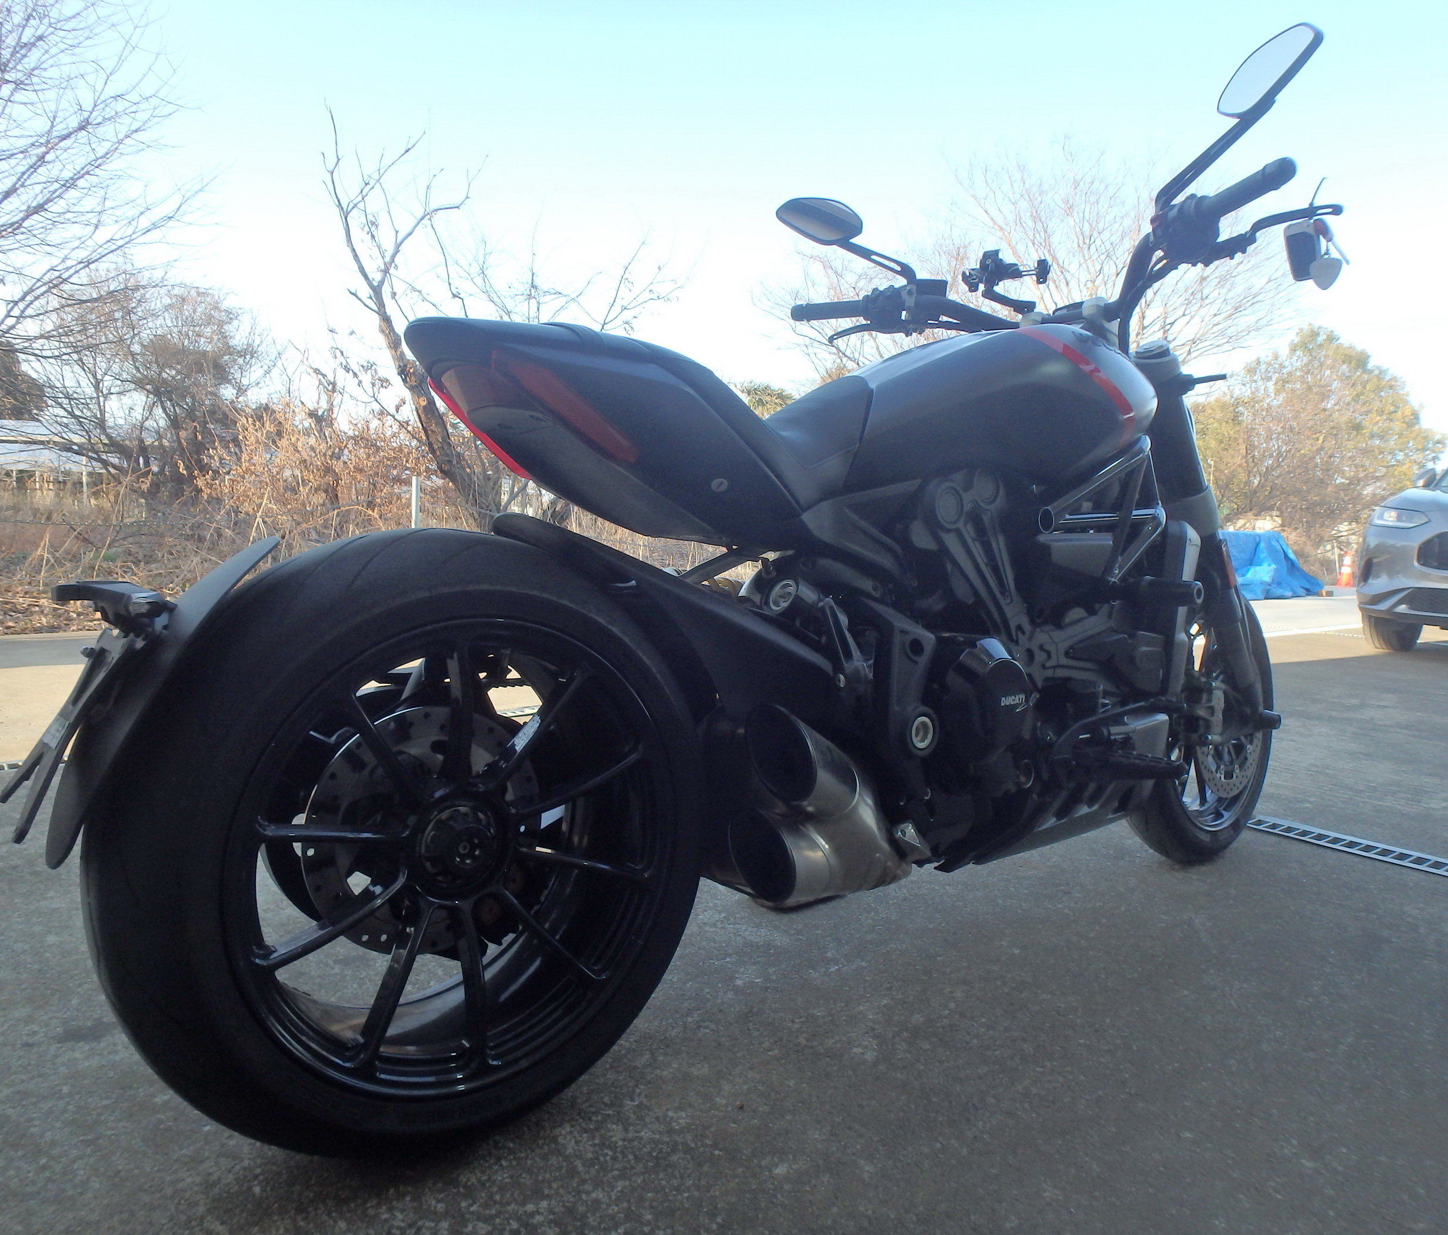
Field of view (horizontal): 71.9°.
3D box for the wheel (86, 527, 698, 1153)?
[{"bbox_3d":[-0.306,0.230,1.073,0.648,0.648,0.240,-3,4,-37],"label":"wheel"}]

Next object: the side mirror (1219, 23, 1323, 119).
[{"bbox_3d":[0.718,-0.719,1.317,0.030,0.085,0.165,13,-23,-14],"label":"side mirror"}]

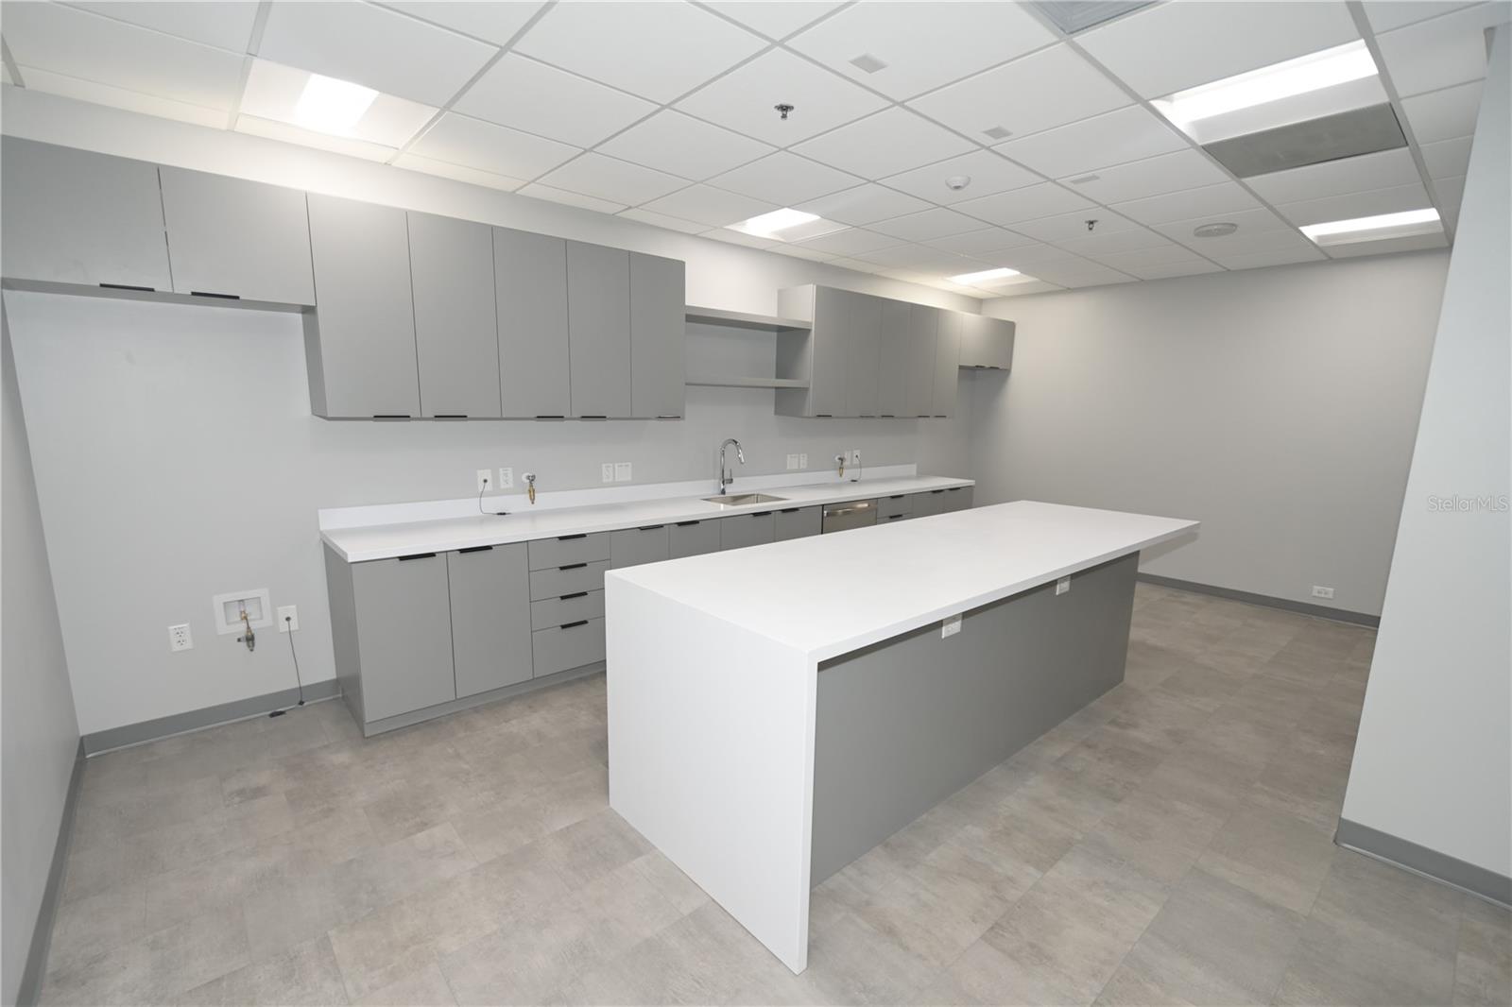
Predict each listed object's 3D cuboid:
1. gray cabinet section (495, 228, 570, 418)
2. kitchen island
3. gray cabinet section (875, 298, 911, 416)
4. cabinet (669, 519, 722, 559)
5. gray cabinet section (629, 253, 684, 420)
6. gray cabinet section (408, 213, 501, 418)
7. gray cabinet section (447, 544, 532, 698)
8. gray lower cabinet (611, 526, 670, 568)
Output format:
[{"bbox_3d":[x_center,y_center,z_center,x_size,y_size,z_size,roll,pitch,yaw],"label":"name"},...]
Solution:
[{"bbox_3d":[-1.257,-0.935,3.400,0.375,0.917,0.380,-7,12,-40],"label":"gray cabinet section"},{"bbox_3d":[0.933,0.620,2.923,2.975,0.914,1.004,-6,12,-39],"label":"kitchen island"},{"bbox_3d":[1.012,-1.197,5.283,0.376,0.917,0.380,-7,12,-40],"label":"gray cabinet section"},{"bbox_3d":[-0.552,0.450,4.118,0.381,0.772,0.570,-6,12,-39],"label":"cabinet"},{"bbox_3d":[-0.686,-1.001,3.874,0.373,0.917,0.380,-7,12,-40],"label":"gray cabinet section"},{"bbox_3d":[-1.544,-0.902,3.162,0.373,0.917,0.380,-7,12,-40],"label":"gray cabinet section"},{"bbox_3d":[-1.499,0.537,3.345,0.387,0.745,0.580,-7,12,-40],"label":"gray cabinet section"},{"bbox_3d":[-0.845,0.484,3.877,0.381,0.772,0.570,-6,12,-39],"label":"gray lower cabinet"}]

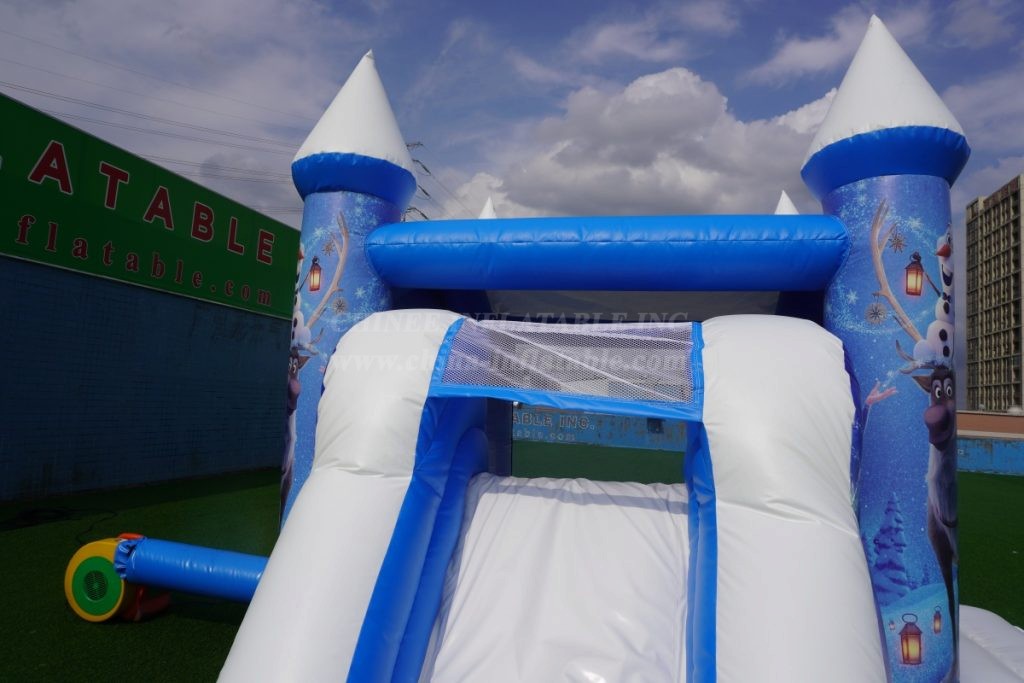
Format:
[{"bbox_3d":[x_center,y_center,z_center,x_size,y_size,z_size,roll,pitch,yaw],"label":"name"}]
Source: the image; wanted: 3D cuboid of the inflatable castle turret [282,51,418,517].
[{"bbox_3d":[-1.012,-0.007,4.002,0.735,3.540,0.735,2,-5,15],"label":"inflatable castle turret"}]

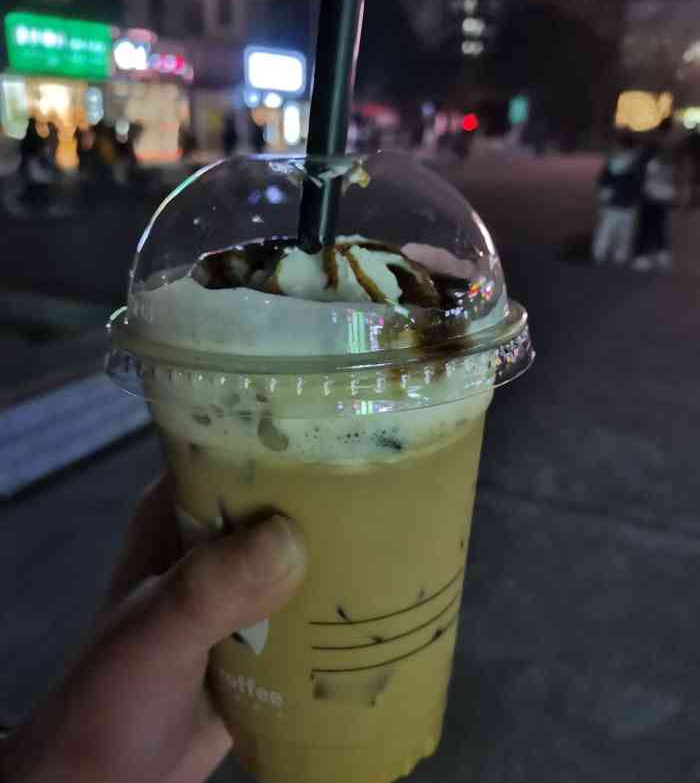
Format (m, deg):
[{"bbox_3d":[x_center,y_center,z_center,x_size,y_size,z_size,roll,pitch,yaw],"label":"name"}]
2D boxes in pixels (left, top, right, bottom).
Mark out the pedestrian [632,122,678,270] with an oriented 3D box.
[{"bbox_3d":[3.660,-2.310,8.377,0.480,1.700,0.340,10,22,19],"label":"pedestrian"}]

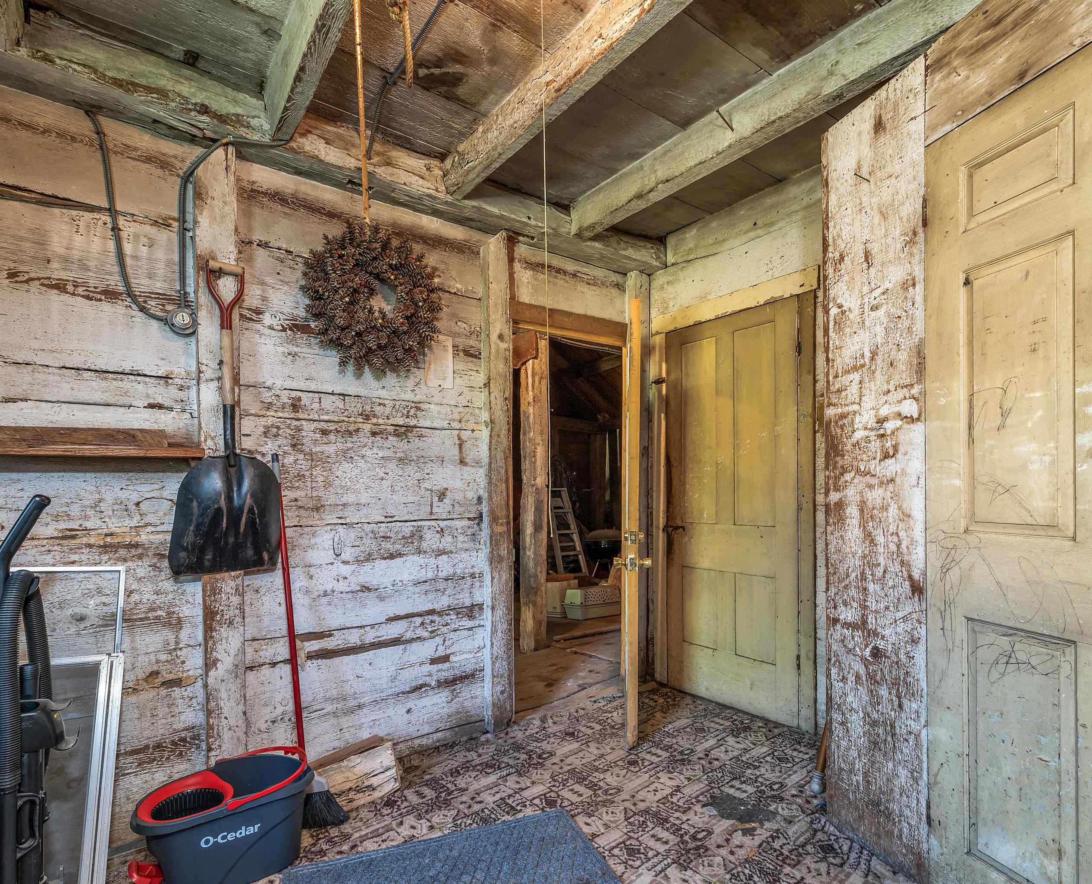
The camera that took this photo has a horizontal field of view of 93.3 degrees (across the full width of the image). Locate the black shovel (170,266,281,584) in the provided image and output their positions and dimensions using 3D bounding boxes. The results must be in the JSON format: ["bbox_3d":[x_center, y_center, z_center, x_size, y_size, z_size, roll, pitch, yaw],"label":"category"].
[{"bbox_3d":[-1.034,-0.077,1.668,0.300,1.010,0.140,1,-2,-35],"label":"black shovel"}]

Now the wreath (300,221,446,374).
[{"bbox_3d":[-0.658,-0.556,2.004,0.550,0.560,0.120,1,-2,-35],"label":"wreath"}]

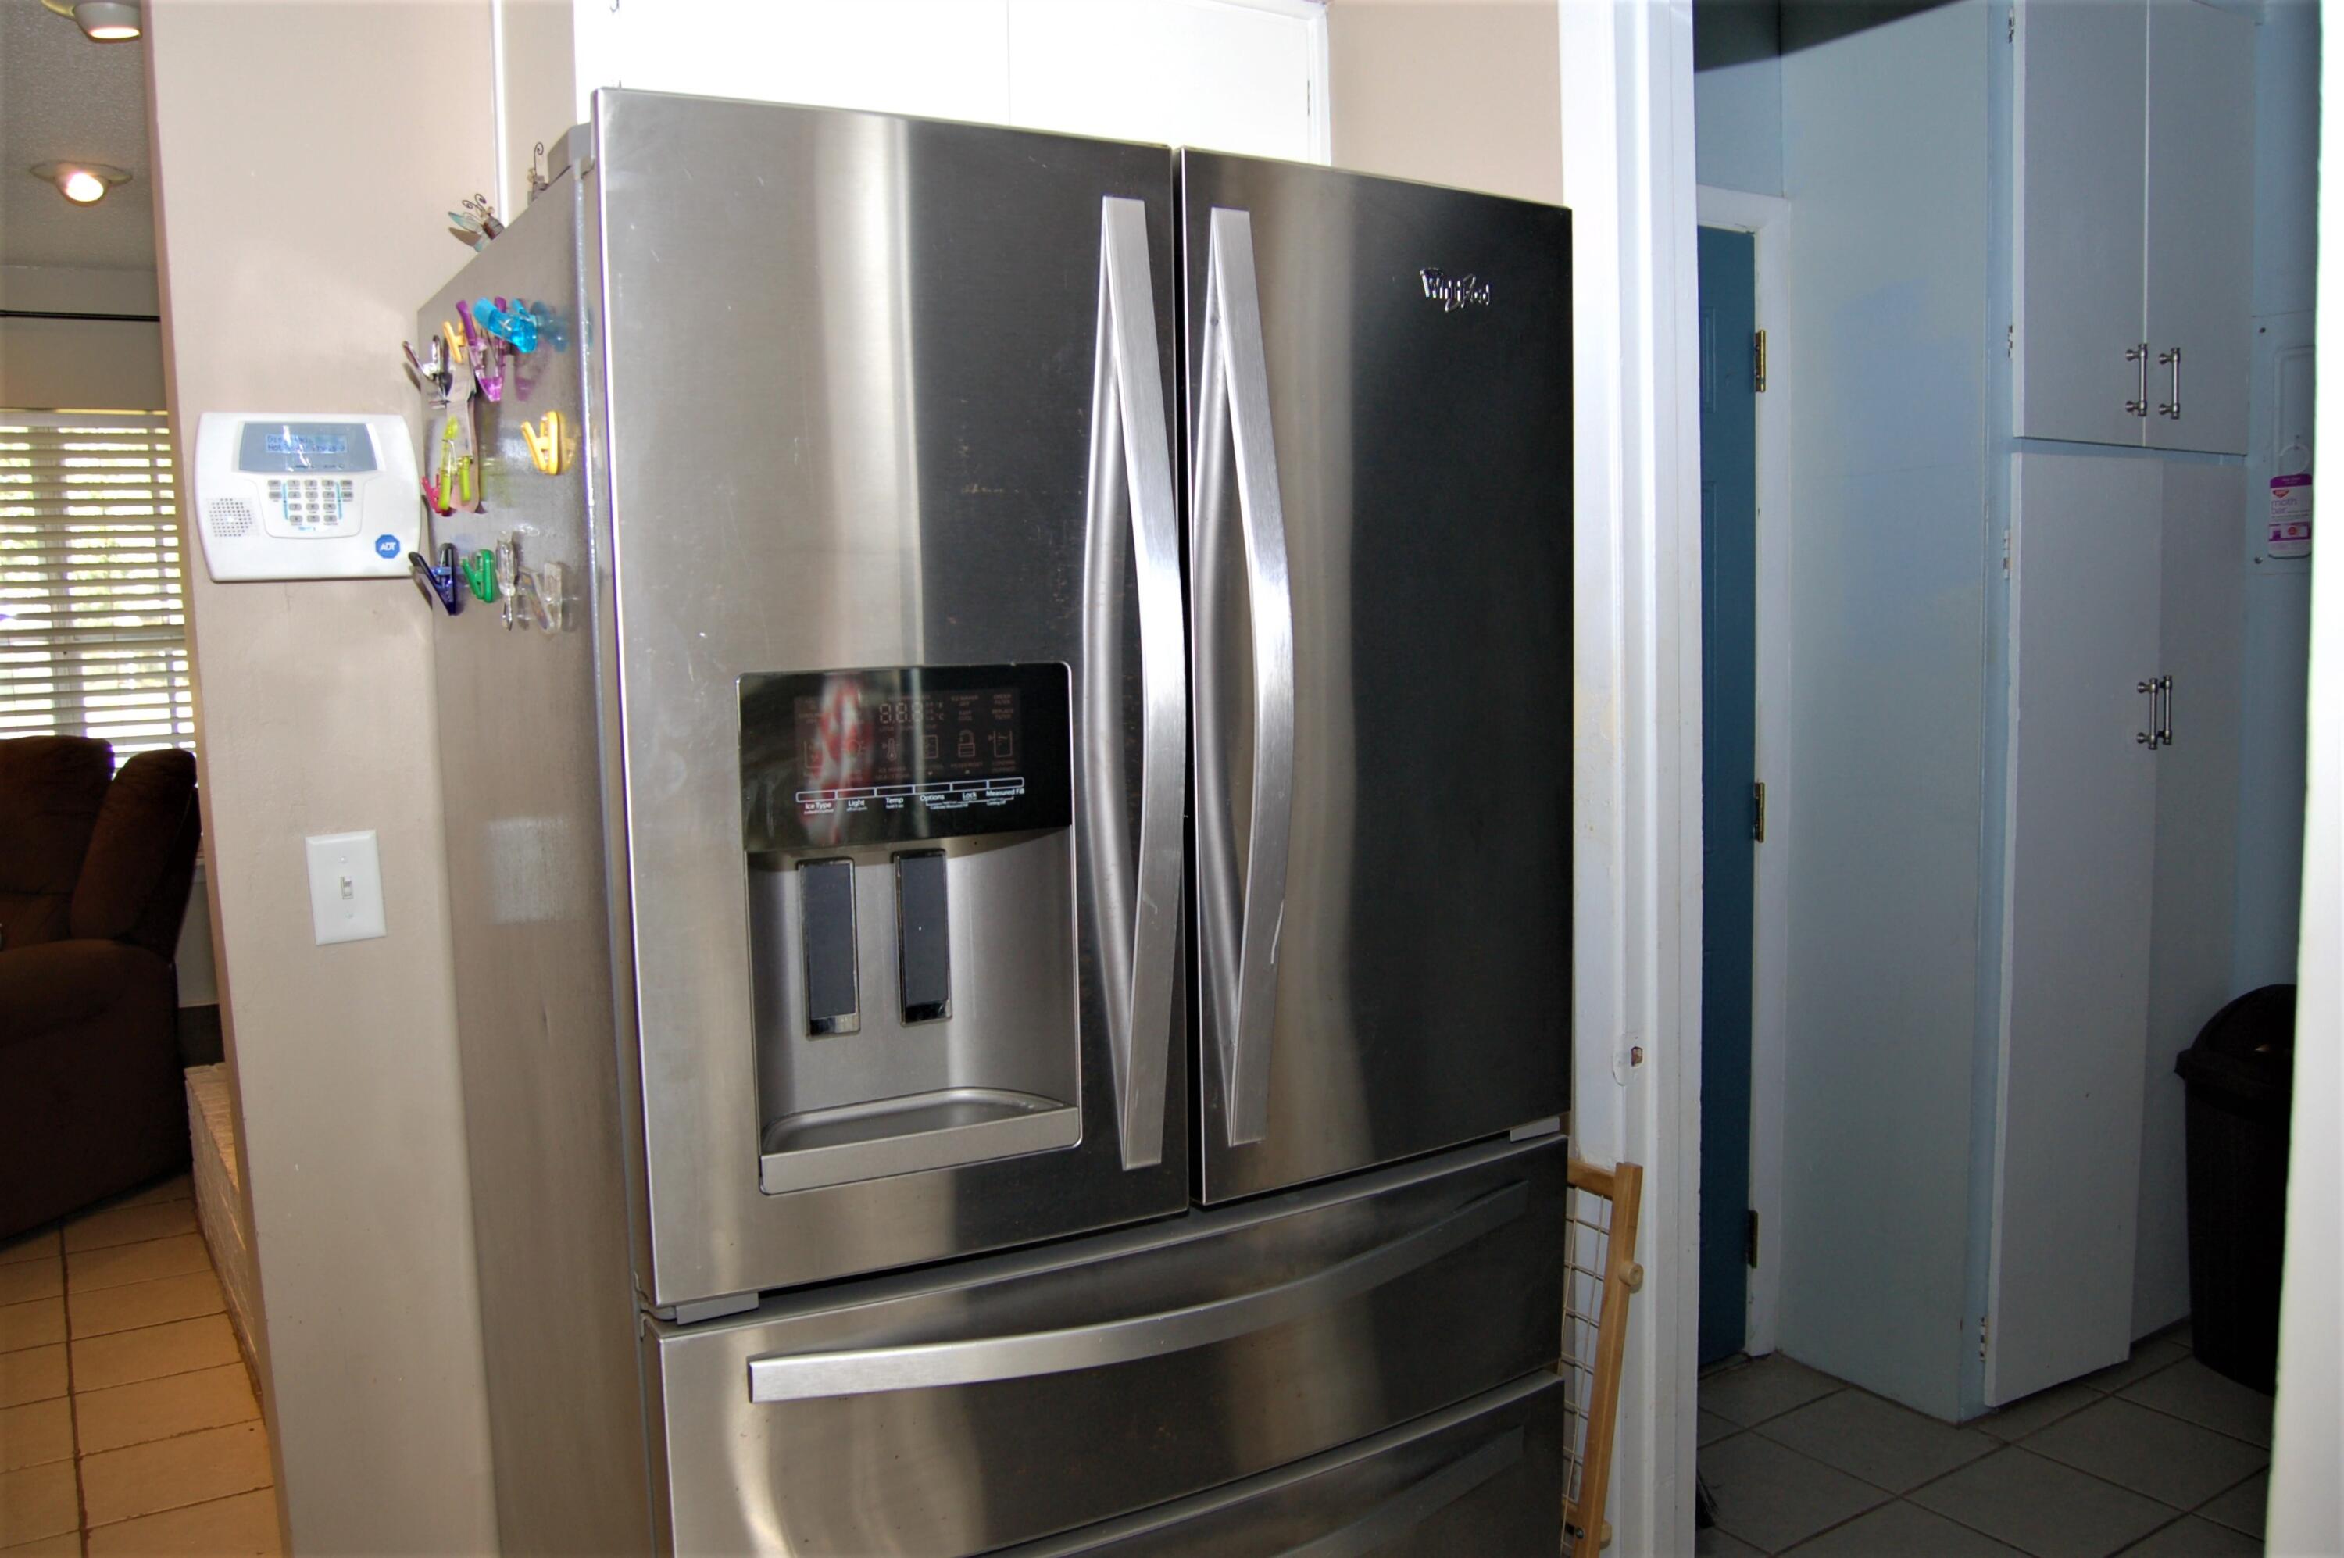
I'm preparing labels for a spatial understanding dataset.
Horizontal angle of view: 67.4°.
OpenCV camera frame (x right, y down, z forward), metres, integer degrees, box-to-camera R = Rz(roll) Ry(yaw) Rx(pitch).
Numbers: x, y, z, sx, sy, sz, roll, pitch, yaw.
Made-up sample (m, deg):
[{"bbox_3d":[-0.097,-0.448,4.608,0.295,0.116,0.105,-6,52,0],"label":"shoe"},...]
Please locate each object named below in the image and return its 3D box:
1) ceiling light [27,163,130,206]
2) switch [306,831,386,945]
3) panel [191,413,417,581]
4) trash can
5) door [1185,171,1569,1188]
[{"bbox_3d":[-2.379,-1.293,3.832,0.195,0.065,0.195,-4,6,-31],"label":"ceiling light"},{"bbox_3d":[-0.889,0.117,1.891,0.070,0.115,0.018,-4,6,-30],"label":"switch"},{"bbox_3d":[-0.905,-0.294,1.838,0.209,0.168,0.040,-4,6,-30],"label":"panel"},{"bbox_3d":[2.057,0.735,3.152,0.330,0.700,0.350,-4,6,-30],"label":"trash can"},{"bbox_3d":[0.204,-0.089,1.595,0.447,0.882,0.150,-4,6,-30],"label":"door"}]

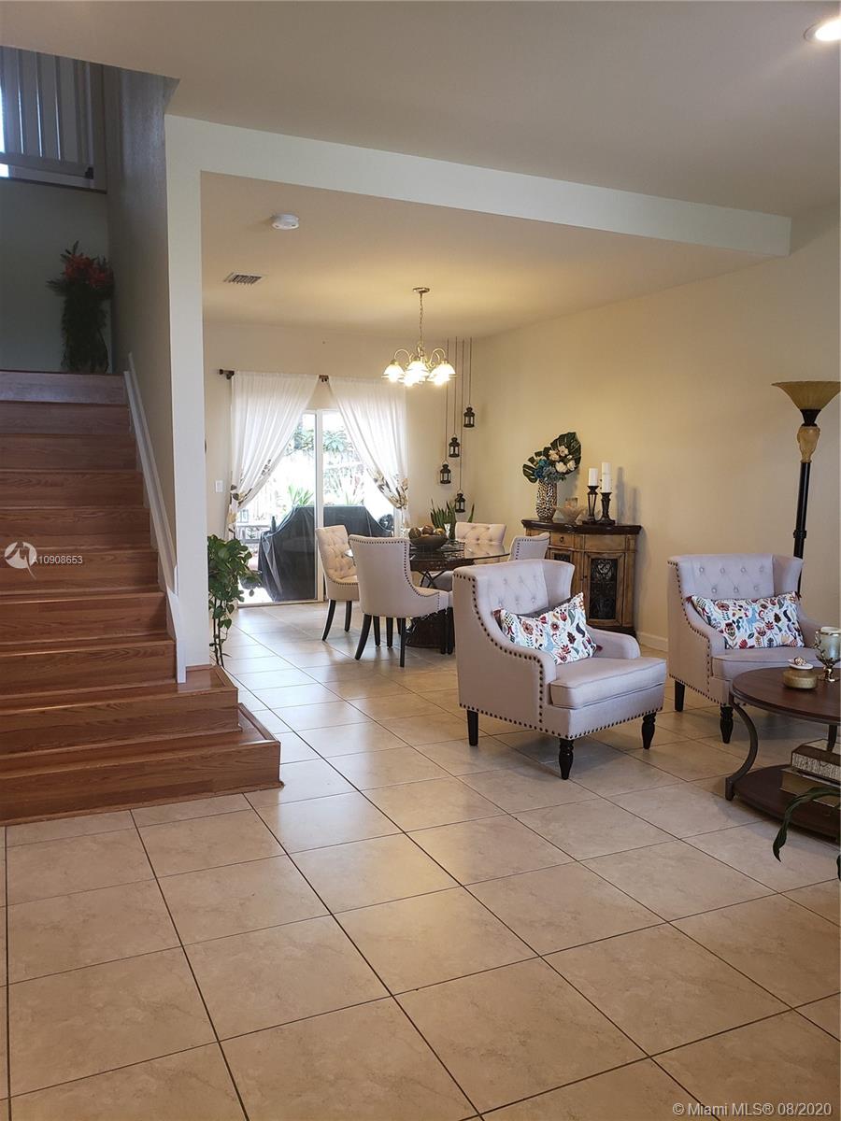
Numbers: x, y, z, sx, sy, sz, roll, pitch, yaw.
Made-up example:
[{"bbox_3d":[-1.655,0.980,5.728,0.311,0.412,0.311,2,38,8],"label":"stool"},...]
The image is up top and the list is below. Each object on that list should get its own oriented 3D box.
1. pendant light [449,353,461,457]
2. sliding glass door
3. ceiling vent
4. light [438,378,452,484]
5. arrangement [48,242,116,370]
[{"bbox_3d":[0.379,-1.719,9.133,0.115,1.169,0.115,-2,6,-26],"label":"pendant light"},{"bbox_3d":[-1.083,-0.564,8.882,1.820,2.020,0.120,-2,6,-26],"label":"sliding glass door"},{"bbox_3d":[-1.339,-2.131,6.407,0.250,0.025,0.340,-2,6,-25],"label":"ceiling vent"},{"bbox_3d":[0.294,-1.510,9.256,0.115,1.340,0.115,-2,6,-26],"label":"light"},{"bbox_3d":[-2.274,-1.661,5.664,0.430,0.930,0.400,-2,6,-25],"label":"arrangement"}]

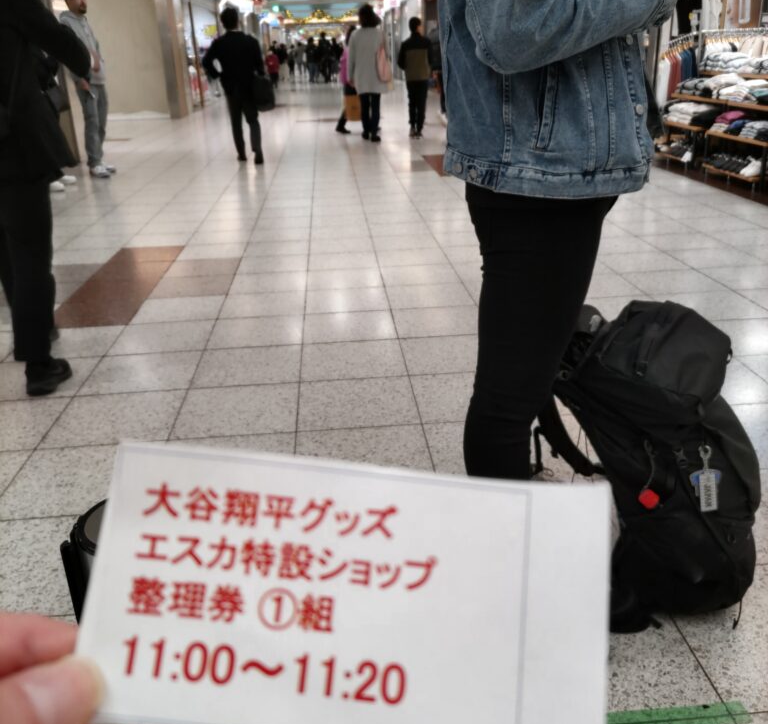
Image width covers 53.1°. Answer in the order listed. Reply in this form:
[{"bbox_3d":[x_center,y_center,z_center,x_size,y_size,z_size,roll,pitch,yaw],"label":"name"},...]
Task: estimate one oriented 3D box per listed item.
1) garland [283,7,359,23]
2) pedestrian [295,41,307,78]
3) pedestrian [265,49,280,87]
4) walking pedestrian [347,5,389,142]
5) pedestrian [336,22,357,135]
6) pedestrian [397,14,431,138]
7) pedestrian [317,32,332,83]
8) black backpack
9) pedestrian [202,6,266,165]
[{"bbox_3d":[-2.626,-14.368,31.800,3.100,0.600,0.200,-3,22,-3],"label":"garland"},{"bbox_3d":[-3.972,-14.390,36.585,0.500,1.620,0.400,-3,22,-3],"label":"pedestrian"},{"bbox_3d":[-4.309,-11.377,29.721,0.560,1.450,0.360,-3,22,-3],"label":"pedestrian"},{"bbox_3d":[-0.198,-3.914,10.476,0.560,1.690,0.420,-3,22,-3],"label":"walking pedestrian"},{"bbox_3d":[-0.509,-4.299,11.684,0.580,1.560,0.450,-13,24,-26],"label":"pedestrian"},{"bbox_3d":[0.453,-4.076,11.054,0.500,1.610,0.360,-3,22,-3],"label":"pedestrian"},{"bbox_3d":[-2.270,-11.670,29.494,0.550,1.740,0.450,-3,22,-3],"label":"pedestrian"},{"bbox_3d":[0.574,0.183,1.614,0.370,0.590,0.320,-6,15,36],"label":"black backpack"},{"bbox_3d":[-1.646,-3.132,8.761,0.680,1.660,0.450,-3,22,-3],"label":"pedestrian"}]

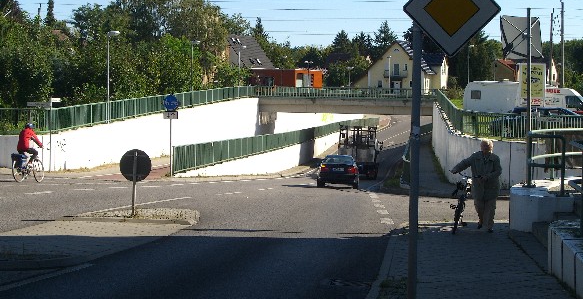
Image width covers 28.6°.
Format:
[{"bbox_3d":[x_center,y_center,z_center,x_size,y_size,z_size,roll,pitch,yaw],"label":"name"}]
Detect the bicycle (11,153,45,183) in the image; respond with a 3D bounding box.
[{"bbox_3d":[-7.960,0.470,34.600,0.600,1.070,1.800,1,0,20],"label":"bicycle"}]

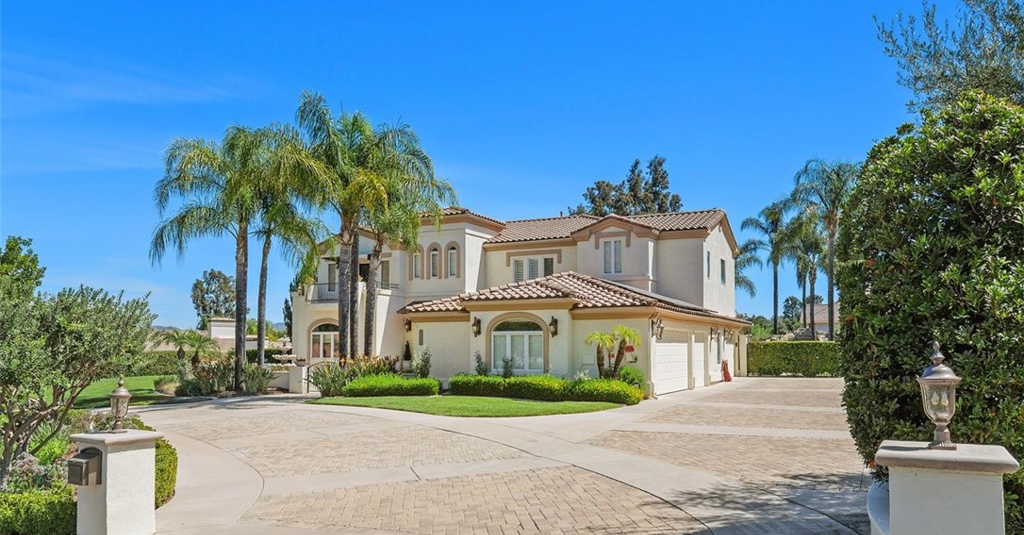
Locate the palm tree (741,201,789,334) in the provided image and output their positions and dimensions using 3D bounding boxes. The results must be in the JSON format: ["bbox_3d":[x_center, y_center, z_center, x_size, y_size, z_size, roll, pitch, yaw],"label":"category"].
[{"bbox_3d":[17.138,0.541,50.000,3.700,10.100,3.700,0,-5,0],"label":"palm tree"}]

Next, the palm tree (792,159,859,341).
[{"bbox_3d":[22.317,-0.348,51.500,5.400,14.300,5.400,-3,-6,27],"label":"palm tree"}]

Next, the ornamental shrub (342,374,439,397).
[{"bbox_3d":[-4.074,3.973,24.800,3.200,0.720,1.150,0,-5,-5],"label":"ornamental shrub"}]

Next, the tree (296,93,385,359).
[{"bbox_3d":[-5.936,-0.796,25.600,3.200,10.000,3.200,0,-5,0],"label":"tree"}]

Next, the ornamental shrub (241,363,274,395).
[{"bbox_3d":[-8.603,3.769,25.000,1.150,1.050,1.100,0,-5,0],"label":"ornamental shrub"}]

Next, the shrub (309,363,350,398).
[{"bbox_3d":[-7.205,4.442,29.200,1.700,1.420,1.600,0,-6,0],"label":"shrub"}]

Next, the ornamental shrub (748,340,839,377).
[{"bbox_3d":[15.393,4.958,40.300,5.400,1.950,1.200,-2,-5,24],"label":"ornamental shrub"}]

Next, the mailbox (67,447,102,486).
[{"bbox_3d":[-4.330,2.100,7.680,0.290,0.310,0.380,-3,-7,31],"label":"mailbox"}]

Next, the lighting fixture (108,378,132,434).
[{"bbox_3d":[-4.184,1.458,7.900,0.250,0.620,0.250,-3,-7,29],"label":"lighting fixture"}]

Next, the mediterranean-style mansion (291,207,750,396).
[{"bbox_3d":[0.992,1.430,41.485,19.900,9.700,20.000,-3,-6,27],"label":"mediterranean-style mansion"}]

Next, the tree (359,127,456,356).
[{"bbox_3d":[-3.787,-0.356,26.300,3.500,9.200,3.500,0,-5,0],"label":"tree"}]

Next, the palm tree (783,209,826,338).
[{"bbox_3d":[21.176,1.433,53.000,3.700,11.000,3.700,-3,-6,27],"label":"palm tree"}]

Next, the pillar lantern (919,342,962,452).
[{"bbox_3d":[2.428,0.730,4.200,0.250,0.620,0.250,-3,-7,29],"label":"pillar lantern"}]

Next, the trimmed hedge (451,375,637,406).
[{"bbox_3d":[0.933,3.860,23.400,6.800,0.750,1.150,-4,-6,36],"label":"trimmed hedge"}]

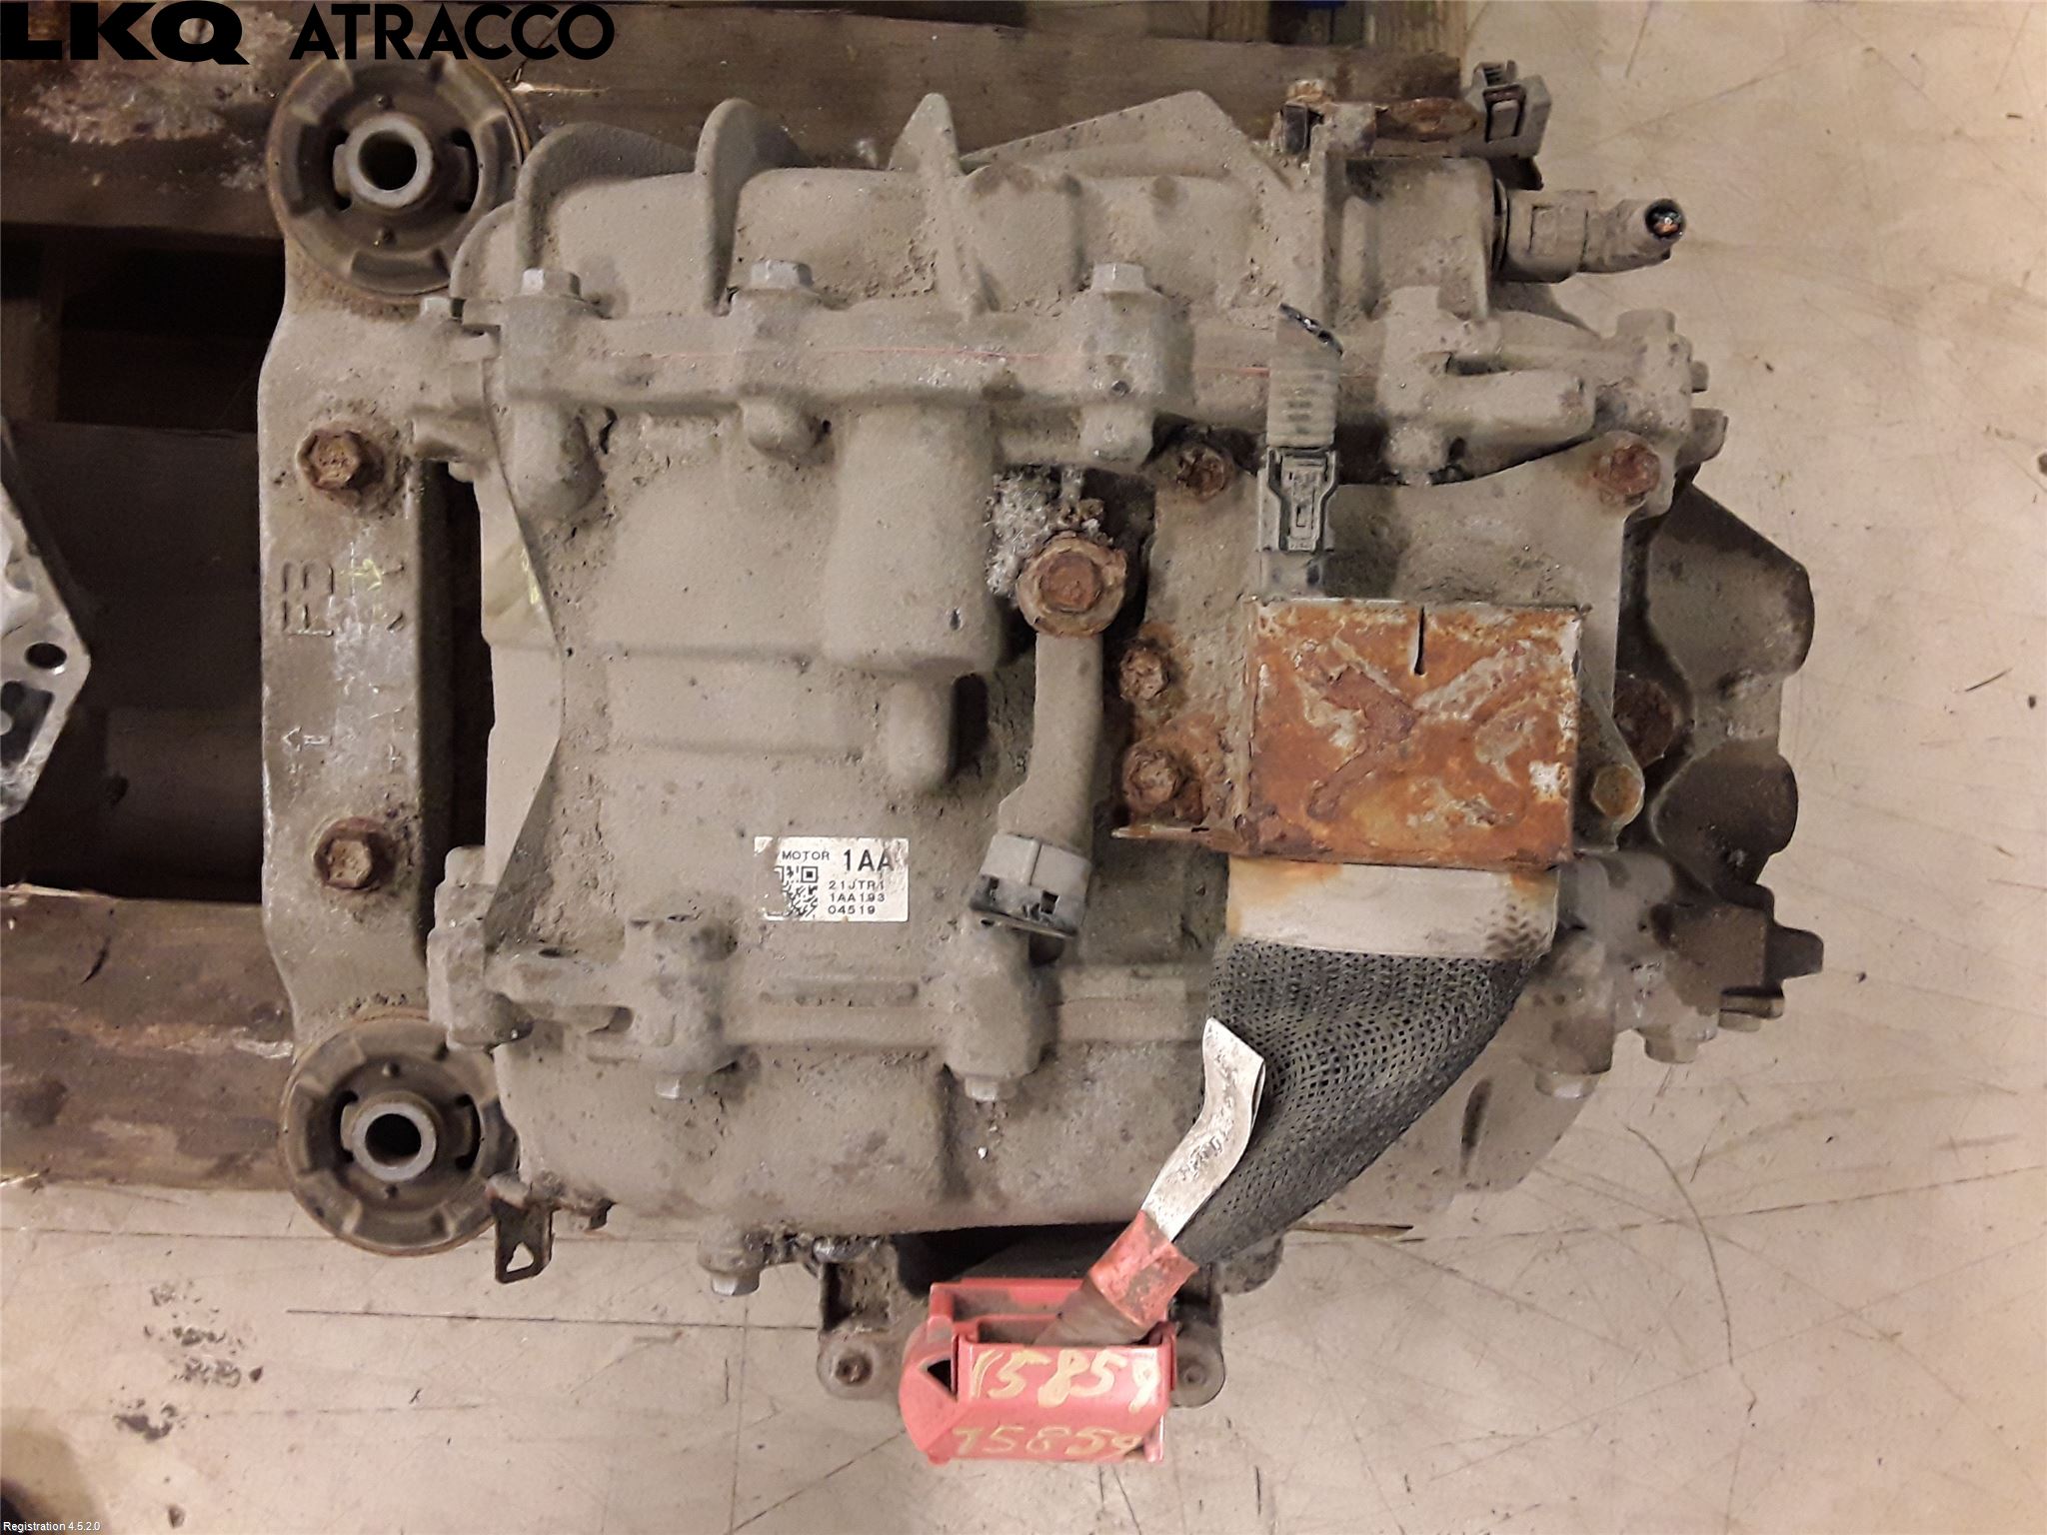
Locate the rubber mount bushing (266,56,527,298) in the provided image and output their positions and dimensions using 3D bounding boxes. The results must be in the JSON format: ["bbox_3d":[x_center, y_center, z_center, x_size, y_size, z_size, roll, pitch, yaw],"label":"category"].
[{"bbox_3d":[-0.203,-0.194,0.551,0.084,0.055,0.084,0,95,-2],"label":"rubber mount bushing"}]

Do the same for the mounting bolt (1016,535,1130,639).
[{"bbox_3d":[0.012,-0.050,0.452,0.029,0.018,0.029,0,95,-2],"label":"mounting bolt"}]

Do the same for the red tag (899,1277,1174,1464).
[{"bbox_3d":[0.005,0.210,0.580,0.092,0.045,0.058,0,95,-1],"label":"red tag"}]

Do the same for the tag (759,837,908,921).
[{"bbox_3d":[-0.057,0.034,0.495,0.046,0.001,0.025,0,95,-1],"label":"tag"}]

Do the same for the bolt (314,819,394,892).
[{"bbox_3d":[-0.226,0.030,0.558,0.025,0.015,0.025,0,95,-2],"label":"bolt"}]

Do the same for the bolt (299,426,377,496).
[{"bbox_3d":[-0.223,-0.100,0.538,0.025,0.015,0.025,0,95,-2],"label":"bolt"}]

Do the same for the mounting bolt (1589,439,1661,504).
[{"bbox_3d":[0.178,-0.087,0.488,0.019,0.012,0.019,0,95,-2],"label":"mounting bolt"}]

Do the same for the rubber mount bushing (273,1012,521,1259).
[{"bbox_3d":[-0.214,0.124,0.584,0.084,0.055,0.084,0,95,-2],"label":"rubber mount bushing"}]

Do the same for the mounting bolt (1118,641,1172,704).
[{"bbox_3d":[0.036,-0.028,0.493,0.018,0.012,0.018,0,95,-2],"label":"mounting bolt"}]

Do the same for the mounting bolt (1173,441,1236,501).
[{"bbox_3d":[0.053,-0.087,0.488,0.018,0.012,0.018,0,95,-2],"label":"mounting bolt"}]

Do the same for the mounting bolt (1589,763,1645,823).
[{"bbox_3d":[0.179,0.007,0.500,0.018,0.011,0.018,0,95,-2],"label":"mounting bolt"}]

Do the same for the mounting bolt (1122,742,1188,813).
[{"bbox_3d":[0.040,0.004,0.497,0.020,0.012,0.020,0,95,-2],"label":"mounting bolt"}]

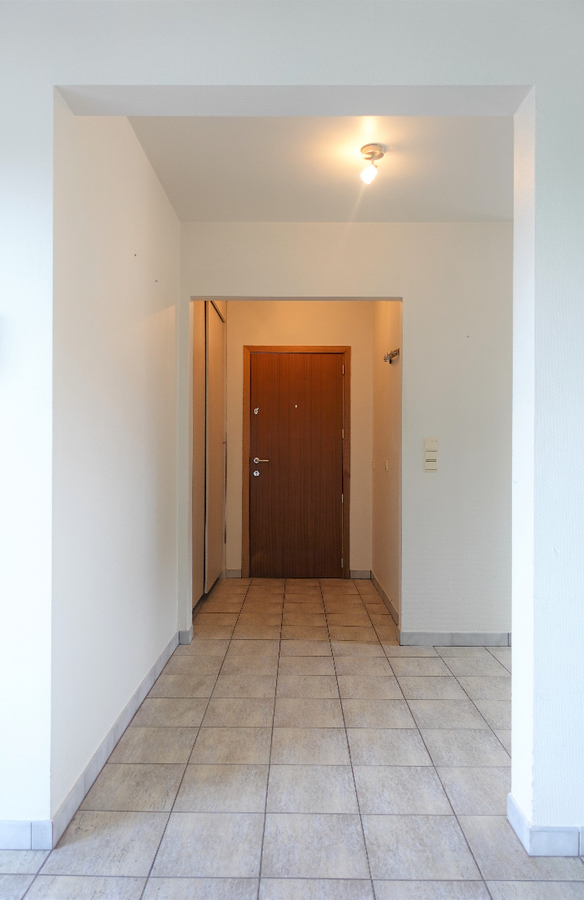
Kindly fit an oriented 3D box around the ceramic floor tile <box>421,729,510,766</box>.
[{"bbox_3d":[0.676,1.167,2.346,0.299,0.010,0.294,0,0,0],"label":"ceramic floor tile"}]

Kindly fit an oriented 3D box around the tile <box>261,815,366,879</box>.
[{"bbox_3d":[0.066,1.156,1.754,0.298,0.010,0.293,0,0,1],"label":"tile"}]

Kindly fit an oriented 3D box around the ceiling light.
[{"bbox_3d":[0.368,-1.283,2.716,0.110,0.155,0.110,0,0,0],"label":"ceiling light"}]

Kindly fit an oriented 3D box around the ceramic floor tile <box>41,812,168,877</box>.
[{"bbox_3d":[-0.538,1.160,1.774,0.300,0.010,0.297,0,0,0],"label":"ceramic floor tile"}]

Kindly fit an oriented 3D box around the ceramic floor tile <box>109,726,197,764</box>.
[{"bbox_3d":[-0.532,1.162,2.357,0.299,0.010,0.294,0,0,0],"label":"ceramic floor tile"}]

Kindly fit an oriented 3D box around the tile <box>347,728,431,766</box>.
[{"bbox_3d":[0.373,1.169,2.358,0.300,0.010,0.297,0,0,0],"label":"tile"}]

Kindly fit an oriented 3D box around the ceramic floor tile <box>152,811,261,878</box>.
[{"bbox_3d":[-0.235,1.162,1.769,0.299,0.010,0.294,0,0,0],"label":"ceramic floor tile"}]

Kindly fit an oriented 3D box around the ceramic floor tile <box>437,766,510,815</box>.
[{"bbox_3d":[0.668,1.159,2.040,0.298,0.010,0.293,0,0,1],"label":"ceramic floor tile"}]

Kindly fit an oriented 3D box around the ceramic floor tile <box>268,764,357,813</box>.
[{"bbox_3d":[0.068,1.164,2.060,0.299,0.010,0.292,0,0,0],"label":"ceramic floor tile"}]

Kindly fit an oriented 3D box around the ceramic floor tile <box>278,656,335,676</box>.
[{"bbox_3d":[0.078,1.164,3.232,0.299,0.010,0.292,0,0,0],"label":"ceramic floor tile"}]

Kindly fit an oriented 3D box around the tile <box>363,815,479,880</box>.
[{"bbox_3d":[0.368,1.166,1.767,0.300,0.010,0.297,0,0,0],"label":"tile"}]

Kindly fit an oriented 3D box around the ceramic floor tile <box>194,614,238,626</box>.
[{"bbox_3d":[-0.518,1.172,4.138,0.300,0.010,0.297,0,0,0],"label":"ceramic floor tile"}]

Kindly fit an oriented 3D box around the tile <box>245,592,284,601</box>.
[{"bbox_3d":[-0.210,1.167,4.694,0.299,0.010,0.294,0,0,0],"label":"tile"}]

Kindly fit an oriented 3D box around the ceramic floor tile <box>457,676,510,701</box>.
[{"bbox_3d":[0.982,1.176,2.943,0.300,0.010,0.297,0,0,0],"label":"ceramic floor tile"}]

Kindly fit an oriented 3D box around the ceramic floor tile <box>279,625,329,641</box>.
[{"bbox_3d":[0.083,1.174,3.837,0.300,0.010,0.297,0,0,0],"label":"ceramic floor tile"}]

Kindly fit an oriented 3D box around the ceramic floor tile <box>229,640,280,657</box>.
[{"bbox_3d":[-0.218,1.158,3.503,0.298,0.010,0.293,0,0,1],"label":"ceramic floor tile"}]

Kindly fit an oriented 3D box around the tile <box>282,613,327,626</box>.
[{"bbox_3d":[0.087,1.161,4.082,0.298,0.010,0.293,0,0,1],"label":"tile"}]

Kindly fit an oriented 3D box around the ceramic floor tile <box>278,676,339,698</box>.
[{"bbox_3d":[0.076,1.170,2.951,0.300,0.010,0.297,0,0,0],"label":"ceramic floor tile"}]

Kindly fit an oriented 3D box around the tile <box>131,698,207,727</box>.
[{"bbox_3d":[-0.530,1.165,2.660,0.300,0.010,0.297,0,0,0],"label":"tile"}]

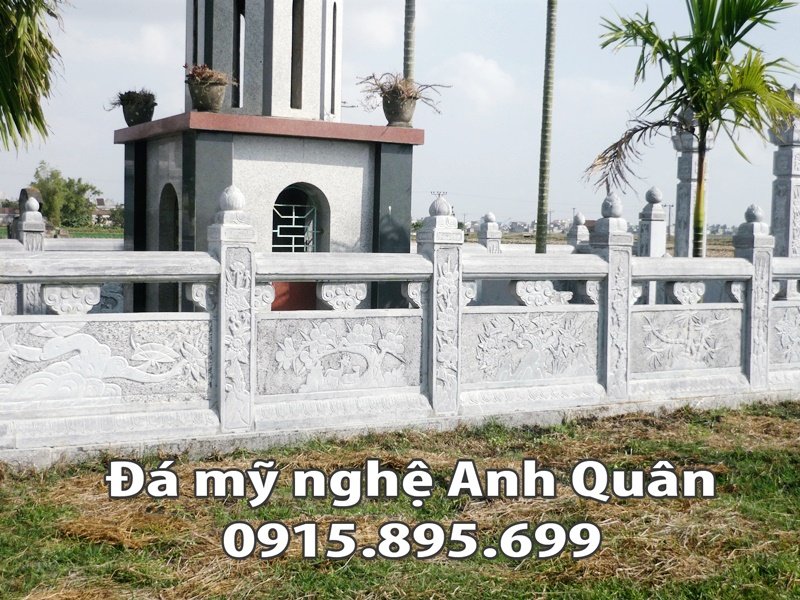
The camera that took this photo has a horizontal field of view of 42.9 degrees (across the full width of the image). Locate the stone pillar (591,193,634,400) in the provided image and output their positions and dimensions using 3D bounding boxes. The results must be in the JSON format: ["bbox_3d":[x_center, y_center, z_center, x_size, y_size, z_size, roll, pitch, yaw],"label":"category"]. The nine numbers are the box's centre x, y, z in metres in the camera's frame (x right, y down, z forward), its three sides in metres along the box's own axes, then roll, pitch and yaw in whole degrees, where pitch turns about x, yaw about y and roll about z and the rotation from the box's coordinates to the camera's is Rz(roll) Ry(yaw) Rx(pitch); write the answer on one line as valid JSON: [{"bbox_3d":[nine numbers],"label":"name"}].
[{"bbox_3d":[1.531,-0.036,7.392,0.203,1.487,0.218,-1,5,-30],"label":"stone pillar"}]

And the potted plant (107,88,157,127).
[{"bbox_3d":[-2.350,-1.680,8.968,0.378,0.354,0.342,1,4,0],"label":"potted plant"}]

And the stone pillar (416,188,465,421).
[{"bbox_3d":[0.259,0.023,6.624,0.203,1.416,0.218,-1,5,-30],"label":"stone pillar"}]

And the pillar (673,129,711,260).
[{"bbox_3d":[3.518,-0.943,12.290,0.330,2.714,0.330,-1,5,-30],"label":"pillar"}]

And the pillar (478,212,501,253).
[{"bbox_3d":[1.168,-0.421,13.242,0.203,1.435,0.218,-1,5,-30],"label":"pillar"}]

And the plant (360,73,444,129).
[{"bbox_3d":[0.013,-1.687,8.579,0.708,0.437,0.590,1,4,0],"label":"plant"}]

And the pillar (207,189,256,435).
[{"bbox_3d":[-0.978,0.043,5.932,0.203,1.416,0.218,-1,5,-30],"label":"pillar"}]

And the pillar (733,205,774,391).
[{"bbox_3d":[2.774,-0.030,8.016,0.203,1.446,0.218,-1,5,-30],"label":"pillar"}]

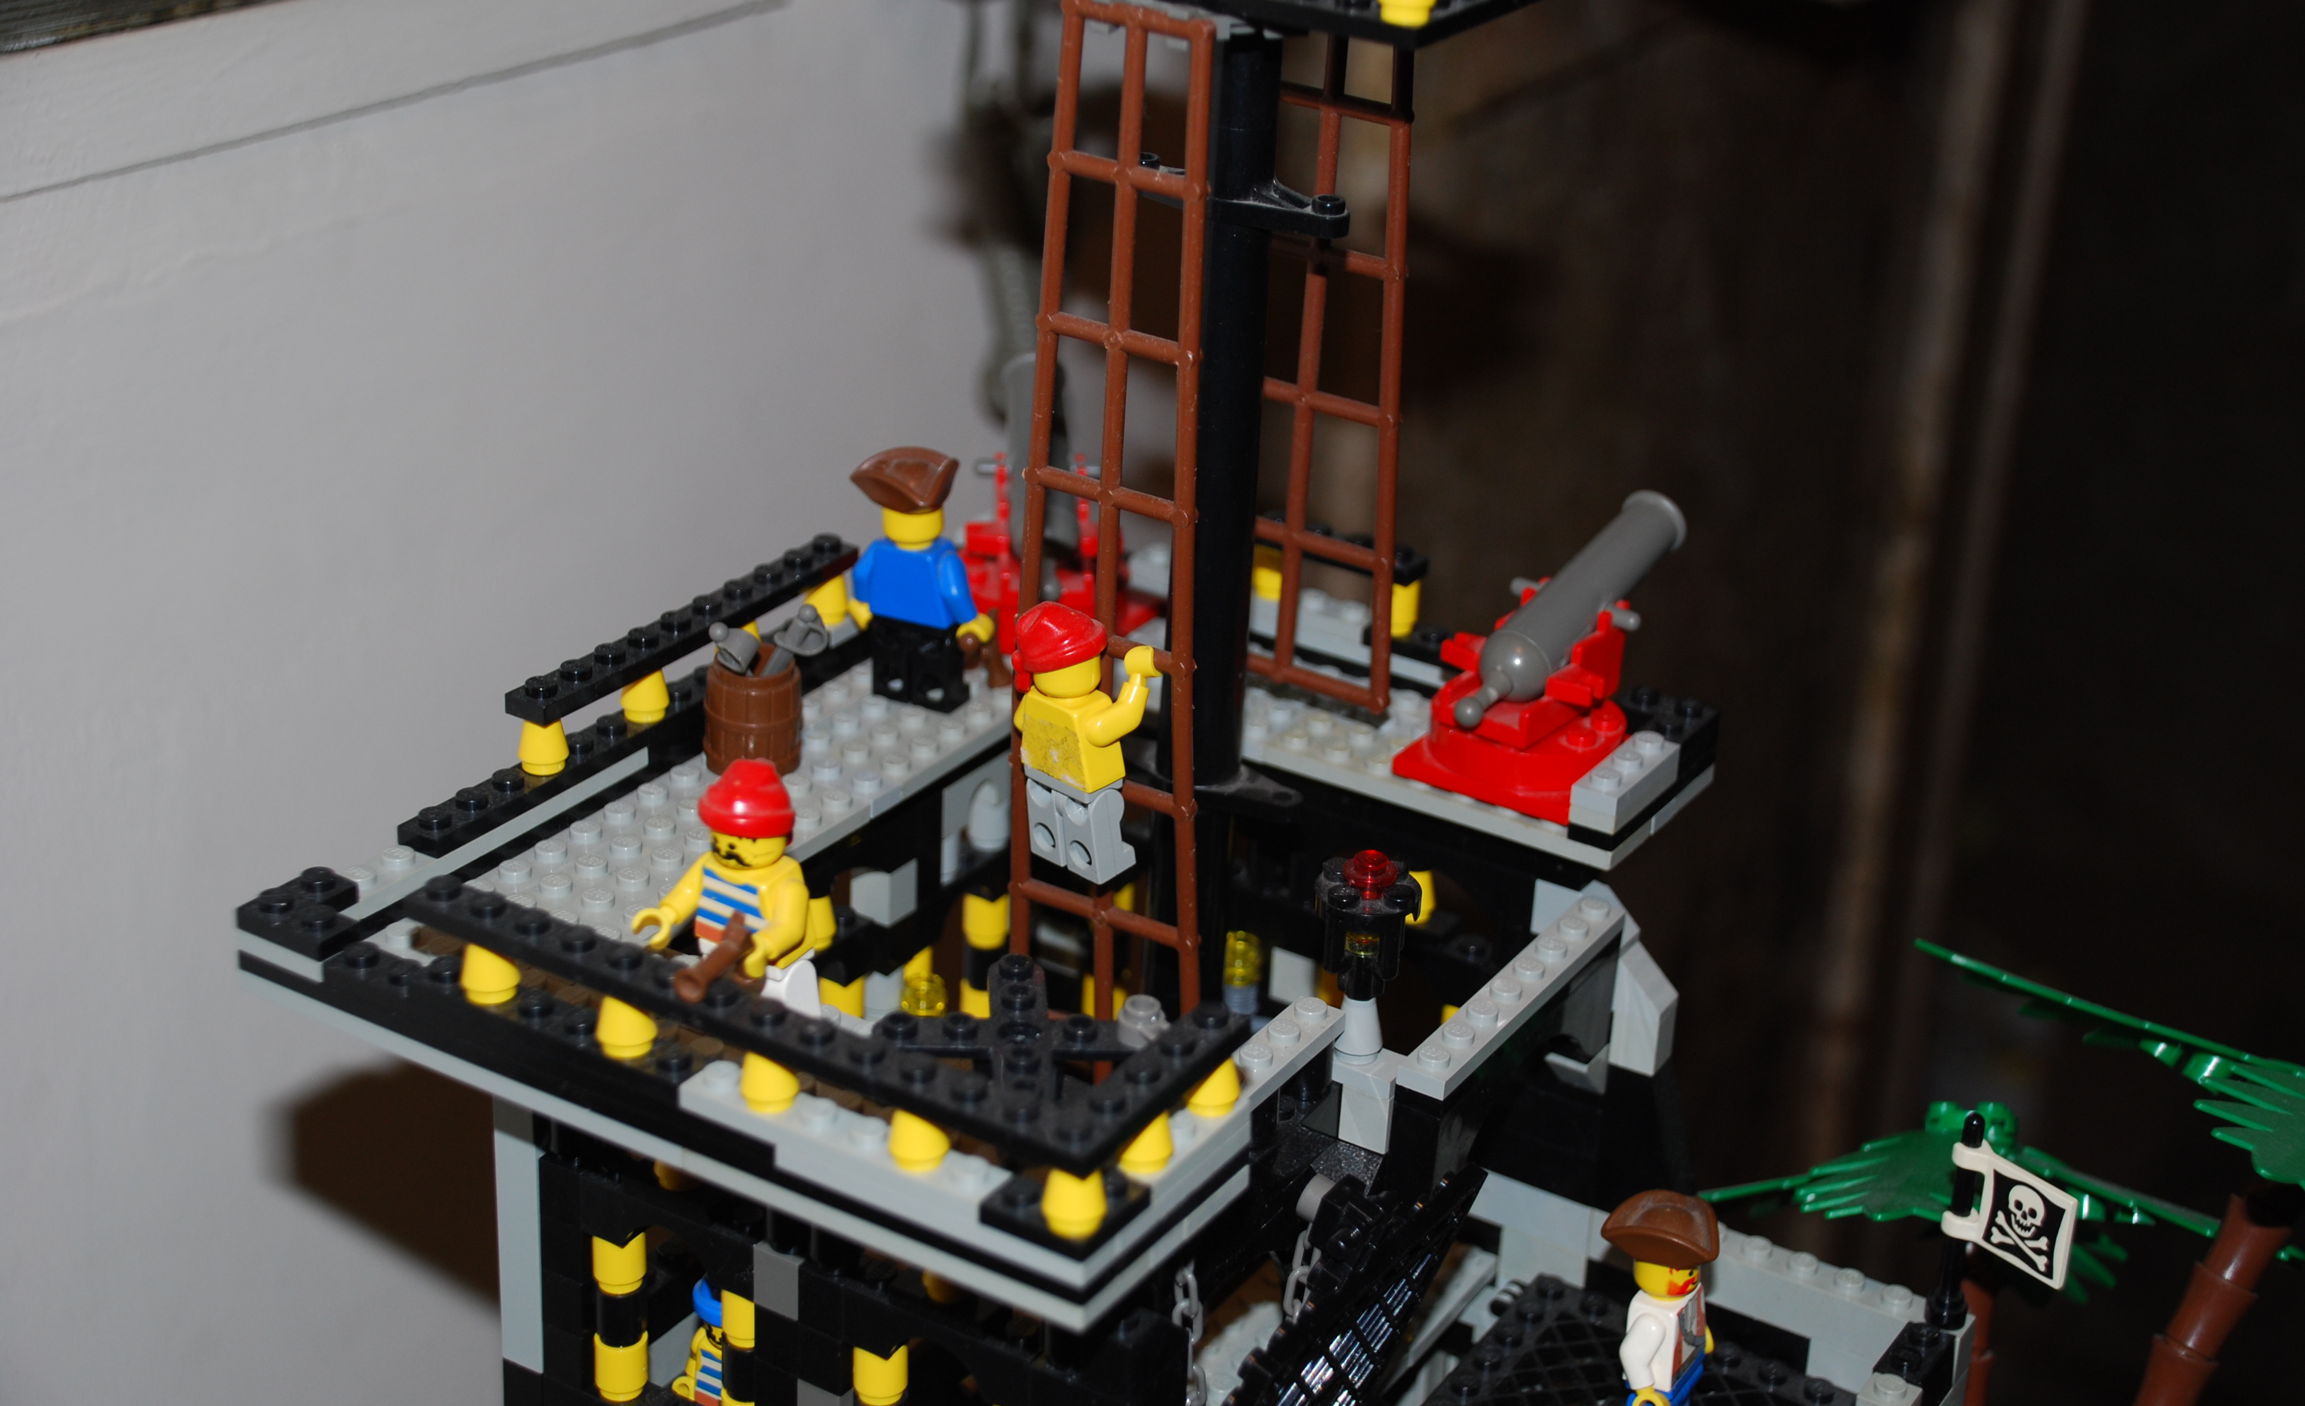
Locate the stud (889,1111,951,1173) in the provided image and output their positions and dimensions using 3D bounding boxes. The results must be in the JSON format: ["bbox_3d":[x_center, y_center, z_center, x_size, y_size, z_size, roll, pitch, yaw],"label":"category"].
[{"bbox_3d":[-0.030,0.054,0.470,0.008,0.010,0.008,2,25,-1],"label":"stud"}]

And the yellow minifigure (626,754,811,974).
[{"bbox_3d":[-0.059,0.029,0.505,0.025,0.043,0.018,17,29,28],"label":"yellow minifigure"}]

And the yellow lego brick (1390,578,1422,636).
[{"bbox_3d":[0.042,-0.017,0.624,0.008,0.010,0.008,17,29,28],"label":"yellow lego brick"}]

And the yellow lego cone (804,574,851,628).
[{"bbox_3d":[-0.055,-0.019,0.622,0.008,0.010,0.008,2,25,-1],"label":"yellow lego cone"}]

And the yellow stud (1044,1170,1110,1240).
[{"bbox_3d":[-0.010,0.061,0.459,0.008,0.010,0.008,2,25,-1],"label":"yellow stud"}]

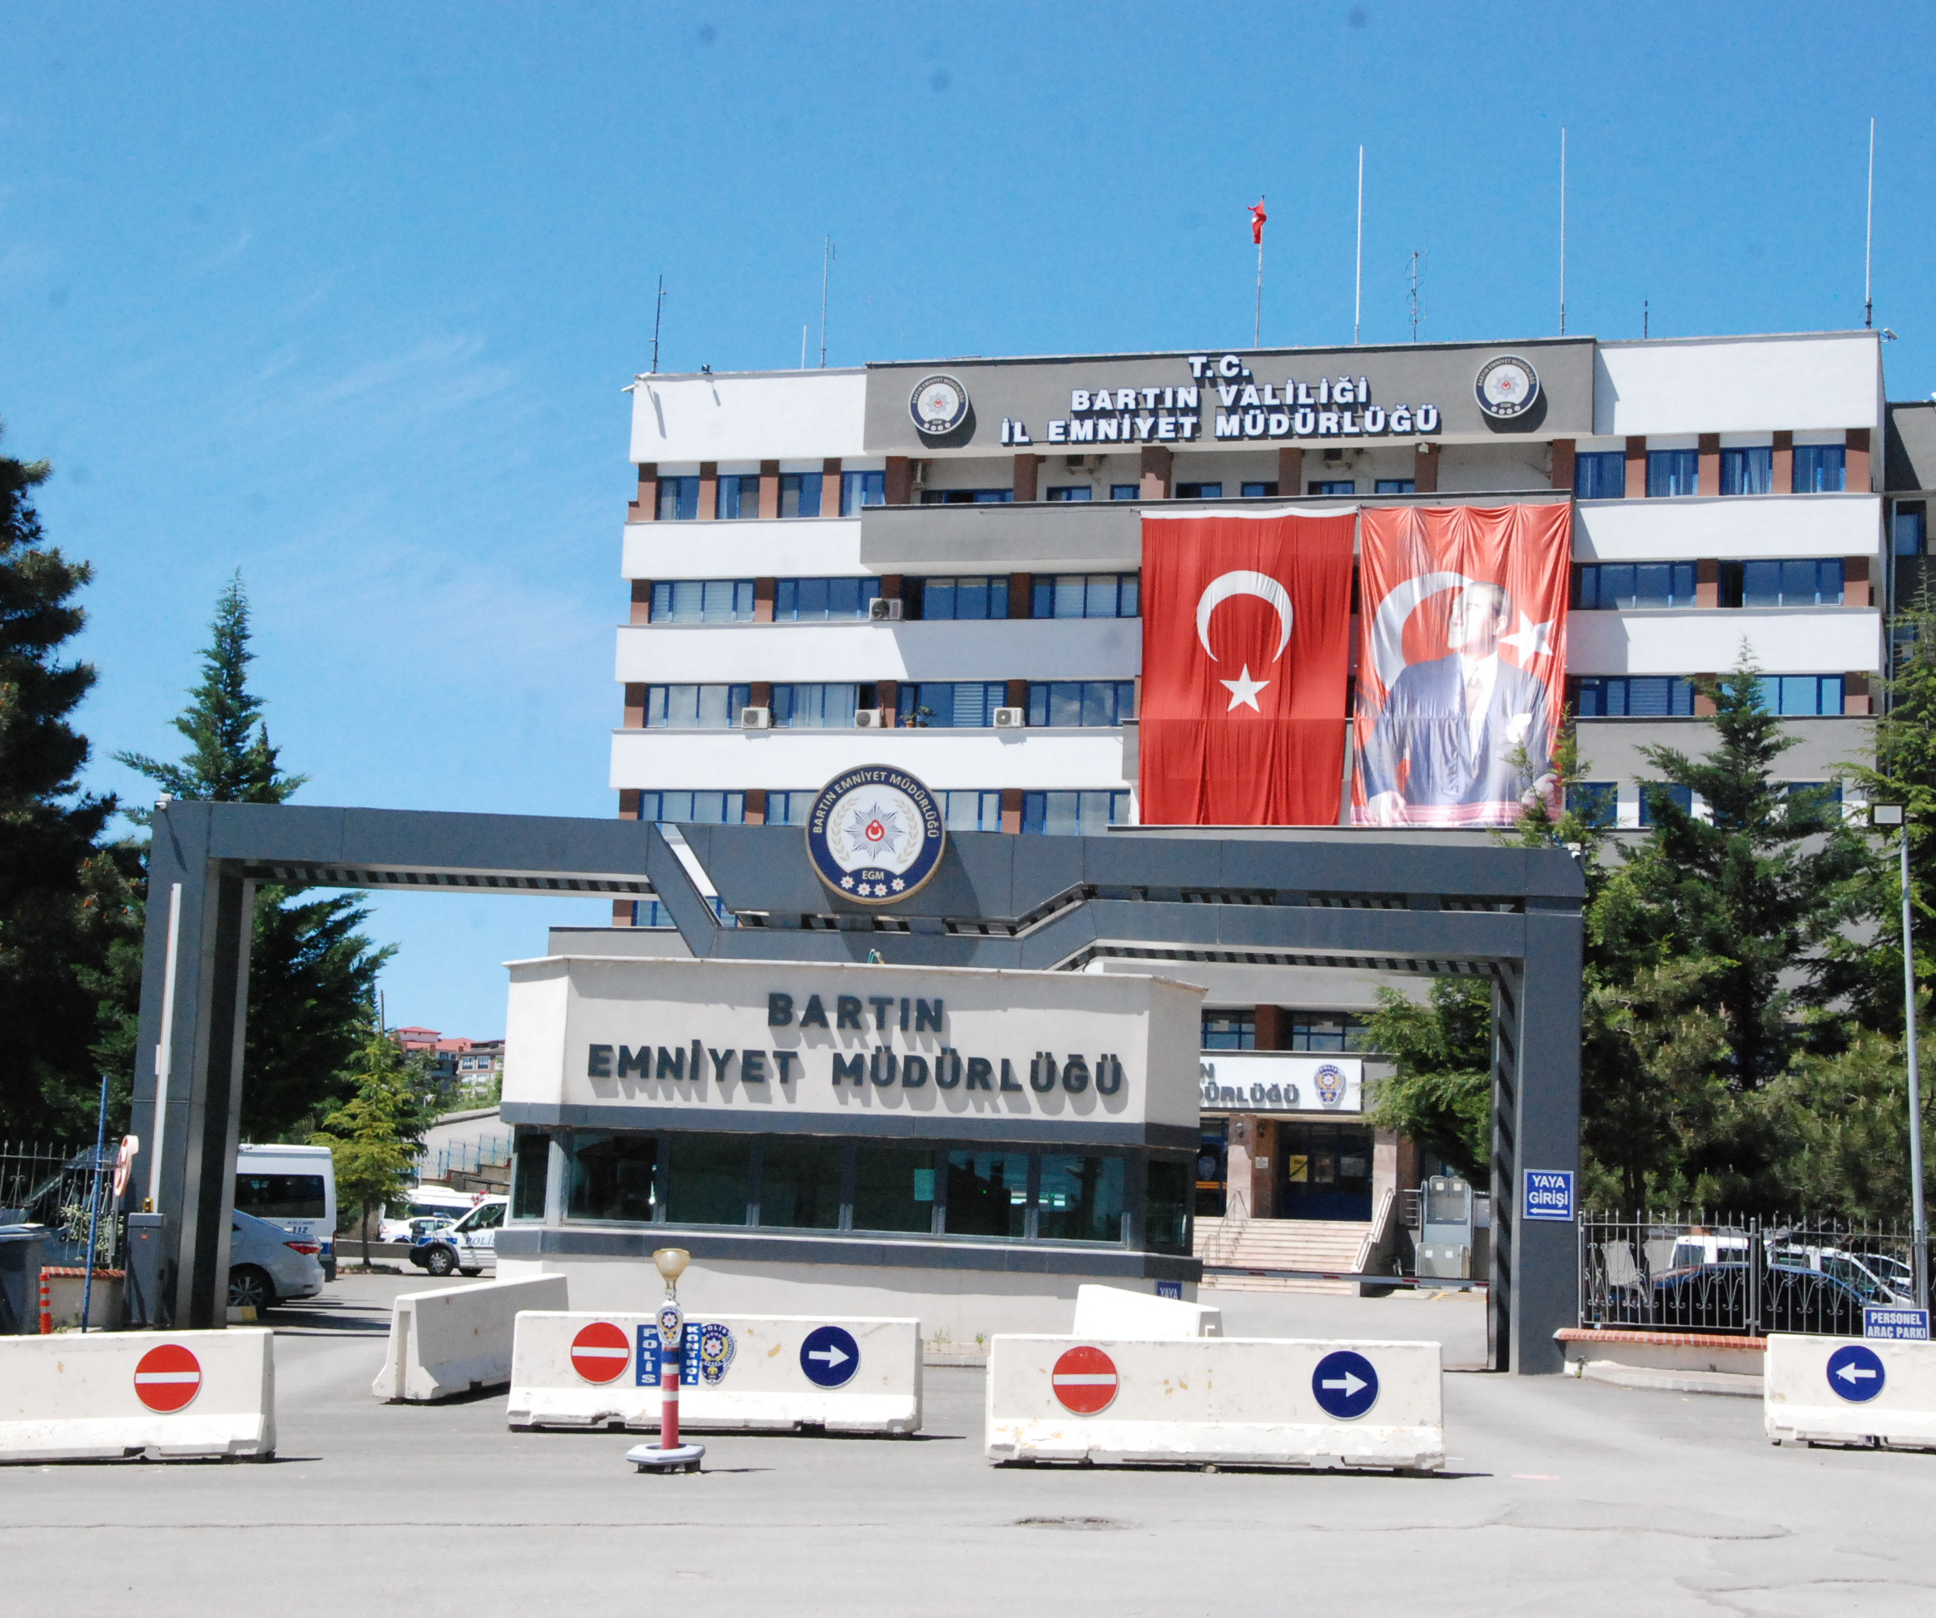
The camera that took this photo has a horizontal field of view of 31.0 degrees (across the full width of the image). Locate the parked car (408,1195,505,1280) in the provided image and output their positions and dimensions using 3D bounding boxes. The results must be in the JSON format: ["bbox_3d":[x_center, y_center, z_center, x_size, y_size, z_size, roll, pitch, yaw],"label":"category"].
[{"bbox_3d":[-10.396,9.847,79.966,4.280,1.850,1.800,1,-7,14],"label":"parked car"}]

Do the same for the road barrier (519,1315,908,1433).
[{"bbox_3d":[-1.863,4.221,26.031,3.030,0.800,0.585,0,-7,5],"label":"road barrier"}]

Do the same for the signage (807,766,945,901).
[{"bbox_3d":[-1.150,0.332,43.930,1.743,1.743,0.180,2,-7,1],"label":"signage"}]

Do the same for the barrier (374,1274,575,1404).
[{"bbox_3d":[-4.053,4.459,29.559,0.585,0.800,3.030,-1,-4,18],"label":"barrier"}]

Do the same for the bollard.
[{"bbox_3d":[-1.991,3.630,23.211,0.510,1.470,0.500,-1,-8,5],"label":"bollard"}]

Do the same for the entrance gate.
[{"bbox_3d":[-1.297,3.636,44.936,17.900,6.500,2.700,2,-7,1],"label":"entrance gate"}]

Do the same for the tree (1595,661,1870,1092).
[{"bbox_3d":[15.551,3.903,71.143,5.713,14.064,5.713,2,-7,0],"label":"tree"}]

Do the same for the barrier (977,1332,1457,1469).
[{"bbox_3d":[1.676,4.002,23.525,3.030,0.800,0.585,0,-8,6],"label":"barrier"}]

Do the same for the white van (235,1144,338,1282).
[{"bbox_3d":[-15.891,7.942,69.300,6.800,2.720,2.000,3,-7,-6],"label":"white van"}]

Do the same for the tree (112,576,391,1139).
[{"bbox_3d":[-13.193,1.954,60.814,6.200,12.600,6.200,2,-7,0],"label":"tree"}]

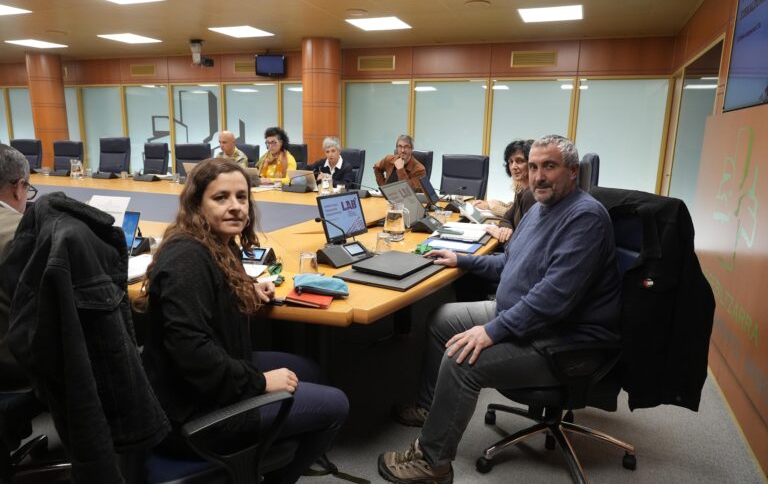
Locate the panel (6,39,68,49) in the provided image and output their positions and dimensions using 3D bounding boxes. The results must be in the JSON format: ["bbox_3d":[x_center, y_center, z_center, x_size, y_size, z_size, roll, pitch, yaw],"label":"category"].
[{"bbox_3d":[-5.303,-3.036,7.824,0.600,0.040,0.600,6,12,20],"label":"panel"}]

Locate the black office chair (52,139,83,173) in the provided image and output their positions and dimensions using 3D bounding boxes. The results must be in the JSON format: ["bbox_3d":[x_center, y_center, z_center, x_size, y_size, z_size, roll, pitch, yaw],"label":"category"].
[{"bbox_3d":[-4.478,-0.836,7.050,0.640,1.150,0.660,6,13,19],"label":"black office chair"}]

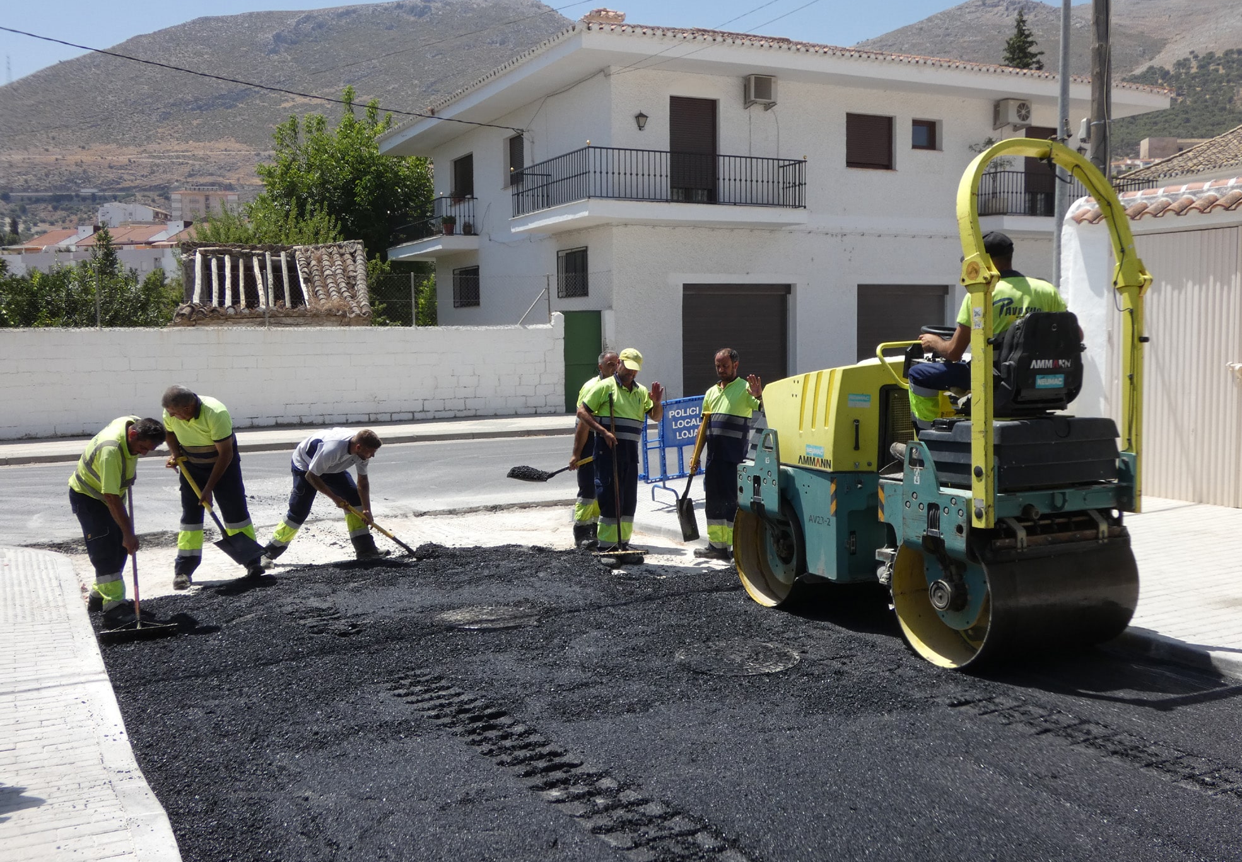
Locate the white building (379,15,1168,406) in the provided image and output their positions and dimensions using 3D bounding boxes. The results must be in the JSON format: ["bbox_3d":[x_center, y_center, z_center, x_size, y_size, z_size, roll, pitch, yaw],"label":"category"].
[{"bbox_3d":[3.057,-5.142,31.468,15.330,8.100,14.250,-3,6,-26],"label":"white building"}]

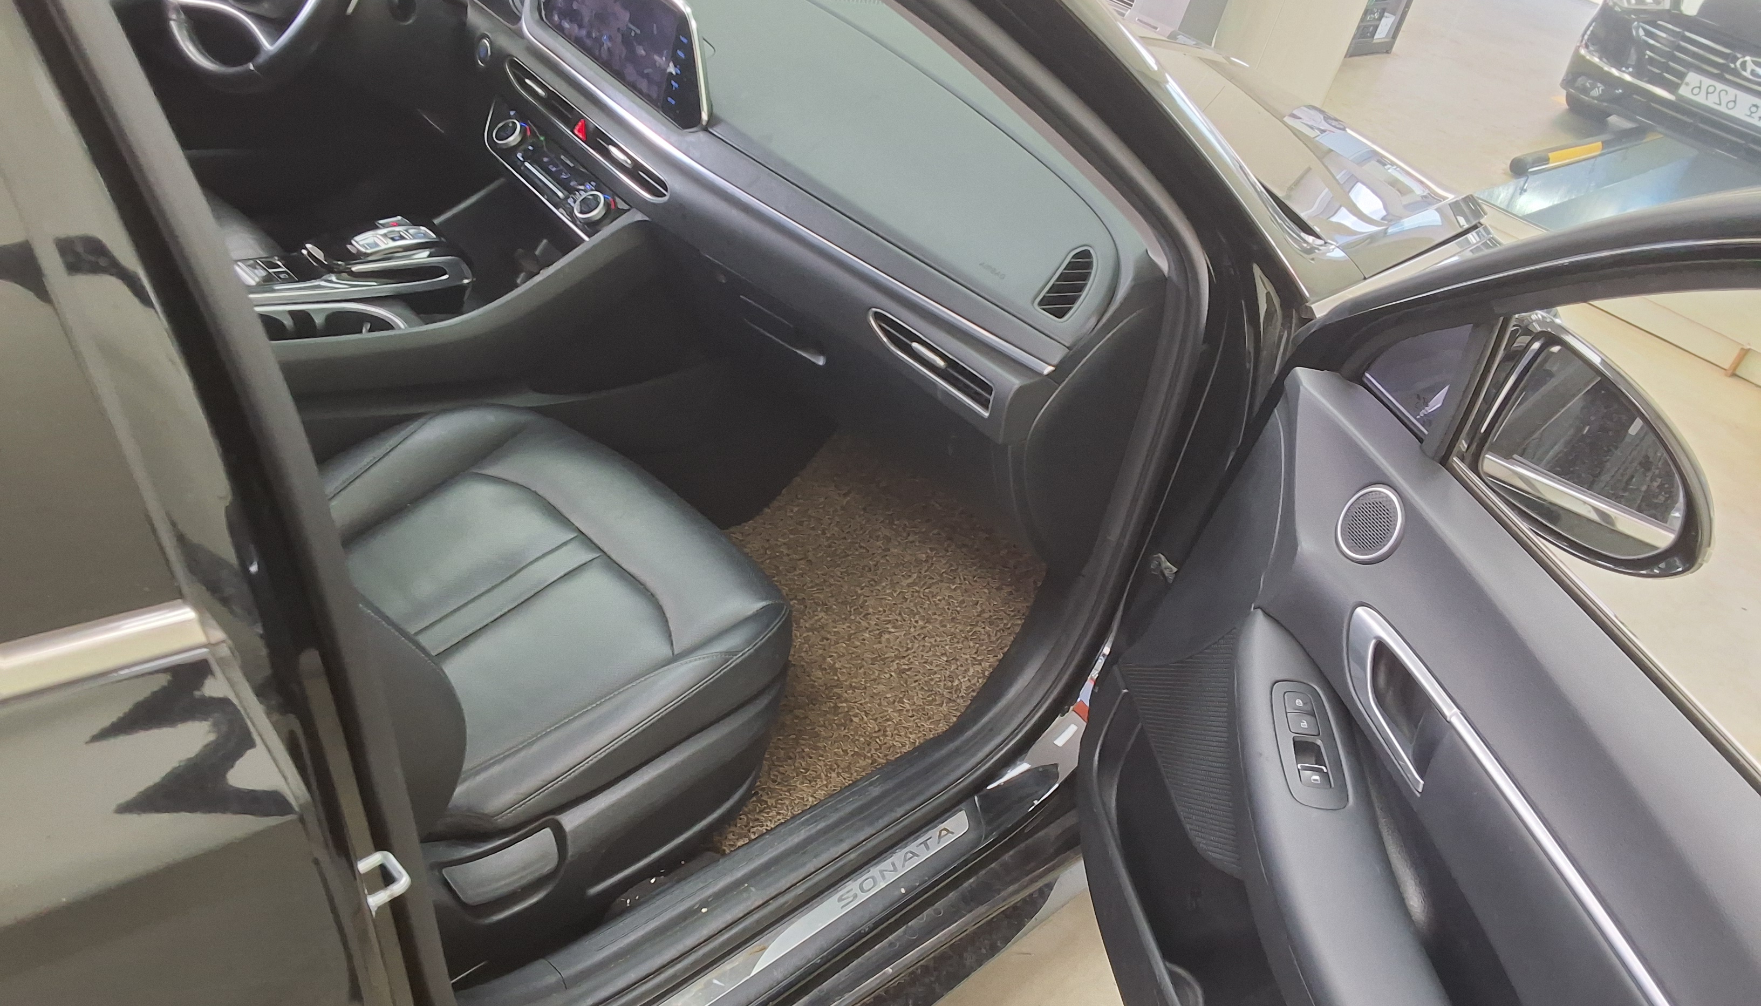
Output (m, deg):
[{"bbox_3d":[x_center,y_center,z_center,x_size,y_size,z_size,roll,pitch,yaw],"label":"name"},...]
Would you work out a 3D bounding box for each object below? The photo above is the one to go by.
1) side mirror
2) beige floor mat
[{"bbox_3d":[0.614,-0.051,1.240,0.215,0.155,0.125,26,31,1],"label":"side mirror"},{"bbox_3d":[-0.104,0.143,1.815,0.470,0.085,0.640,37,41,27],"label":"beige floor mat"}]

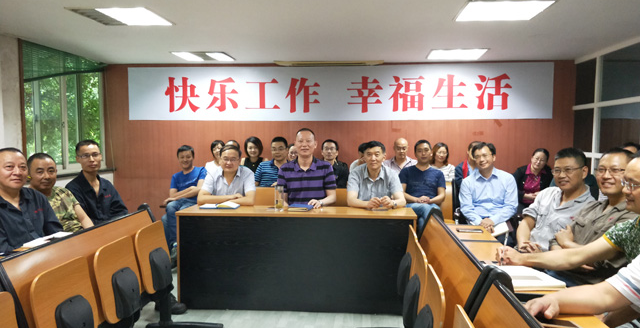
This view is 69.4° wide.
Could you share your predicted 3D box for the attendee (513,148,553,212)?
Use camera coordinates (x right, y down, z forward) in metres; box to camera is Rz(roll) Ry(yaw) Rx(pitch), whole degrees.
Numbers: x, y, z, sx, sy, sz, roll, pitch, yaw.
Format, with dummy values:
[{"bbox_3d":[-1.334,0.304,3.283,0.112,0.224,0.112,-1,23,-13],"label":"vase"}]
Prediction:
[{"bbox_3d":[2.310,0.454,5.033,0.460,1.231,0.720,1,3,20],"label":"attendee"}]

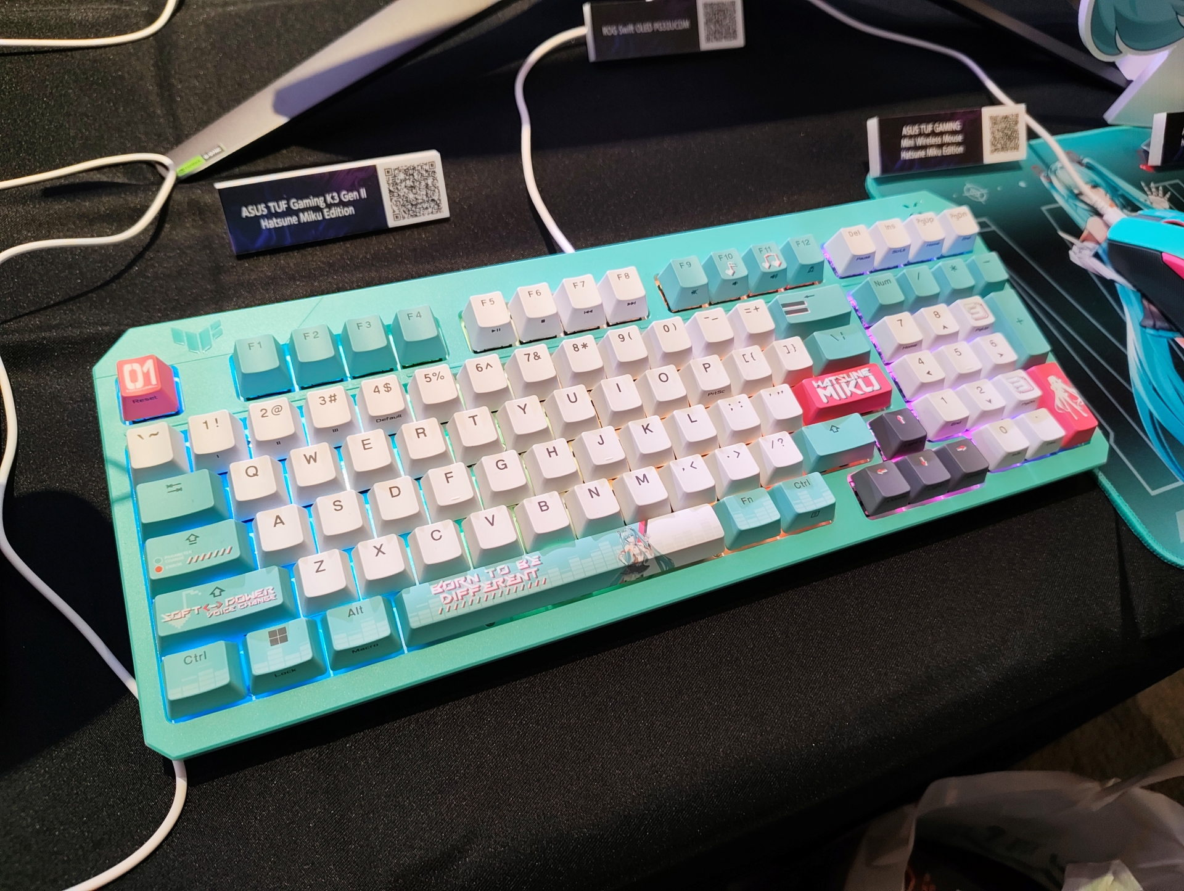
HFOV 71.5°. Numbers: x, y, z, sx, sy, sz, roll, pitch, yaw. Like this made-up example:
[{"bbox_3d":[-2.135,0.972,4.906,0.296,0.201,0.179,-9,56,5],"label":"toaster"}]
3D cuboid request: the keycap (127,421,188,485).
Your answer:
[{"bbox_3d":[-0.145,0.003,0.274,0.018,0.011,0.018,-14,69,-17],"label":"keycap"}]

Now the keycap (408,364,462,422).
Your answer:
[{"bbox_3d":[-0.057,-0.019,0.302,0.018,0.012,0.018,-14,68,-17],"label":"keycap"}]

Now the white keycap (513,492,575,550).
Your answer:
[{"bbox_3d":[-0.016,0.026,0.289,0.018,0.010,0.018,-14,67,-17],"label":"white keycap"}]

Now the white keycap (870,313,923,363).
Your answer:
[{"bbox_3d":[0.133,-0.047,0.354,0.018,0.009,0.018,-14,68,-17],"label":"white keycap"}]

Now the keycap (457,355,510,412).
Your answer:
[{"bbox_3d":[-0.039,-0.023,0.307,0.018,0.011,0.018,-14,68,-17],"label":"keycap"}]

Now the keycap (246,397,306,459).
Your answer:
[{"bbox_3d":[-0.110,-0.006,0.285,0.018,0.012,0.018,-14,68,-17],"label":"keycap"}]

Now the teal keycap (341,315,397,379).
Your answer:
[{"bbox_3d":[-0.084,-0.038,0.307,0.018,0.013,0.018,-14,67,-17],"label":"teal keycap"}]

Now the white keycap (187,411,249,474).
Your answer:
[{"bbox_3d":[-0.128,-0.001,0.279,0.018,0.012,0.018,-14,68,-17],"label":"white keycap"}]

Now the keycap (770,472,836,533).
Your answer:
[{"bbox_3d":[0.081,0.021,0.311,0.023,0.010,0.018,-14,68,-17],"label":"keycap"}]

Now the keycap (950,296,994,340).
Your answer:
[{"bbox_3d":[0.169,-0.056,0.366,0.018,0.009,0.018,-14,68,-17],"label":"keycap"}]

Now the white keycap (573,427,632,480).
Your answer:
[{"bbox_3d":[0.004,0.003,0.305,0.018,0.009,0.018,-14,69,-17],"label":"white keycap"}]

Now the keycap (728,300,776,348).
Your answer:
[{"bbox_3d":[0.067,-0.050,0.340,0.018,0.010,0.018,-14,69,-17],"label":"keycap"}]

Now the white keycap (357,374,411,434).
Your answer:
[{"bbox_3d":[-0.074,-0.014,0.296,0.018,0.011,0.018,-14,68,-17],"label":"white keycap"}]

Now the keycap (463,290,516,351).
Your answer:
[{"bbox_3d":[-0.039,-0.049,0.320,0.018,0.012,0.018,-14,68,-17],"label":"keycap"}]

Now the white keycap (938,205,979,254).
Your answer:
[{"bbox_3d":[0.171,-0.101,0.386,0.018,0.013,0.018,-14,68,-17],"label":"white keycap"}]

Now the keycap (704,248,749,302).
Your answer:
[{"bbox_3d":[0.058,-0.073,0.349,0.018,0.012,0.018,-14,69,-17],"label":"keycap"}]

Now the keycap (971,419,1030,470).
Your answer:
[{"bbox_3d":[0.170,-0.002,0.339,0.018,0.010,0.018,-14,68,-17],"label":"keycap"}]

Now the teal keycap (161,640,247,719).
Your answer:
[{"bbox_3d":[-0.118,0.070,0.248,0.023,0.010,0.018,-14,67,-17],"label":"teal keycap"}]

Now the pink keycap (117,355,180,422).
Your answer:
[{"bbox_3d":[-0.154,-0.020,0.283,0.018,0.012,0.018,-14,68,-17],"label":"pink keycap"}]

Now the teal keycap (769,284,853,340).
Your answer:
[{"bbox_3d":[0.094,-0.056,0.349,0.037,0.011,0.018,-14,68,-17],"label":"teal keycap"}]

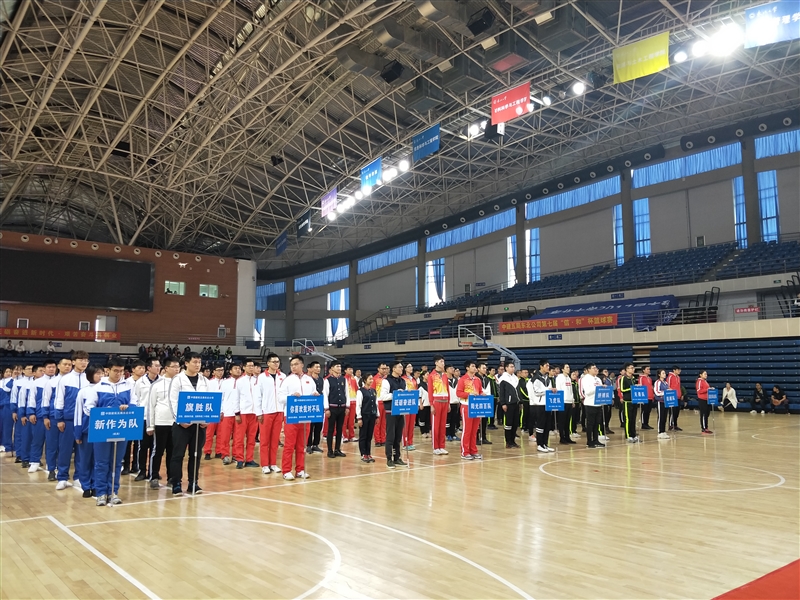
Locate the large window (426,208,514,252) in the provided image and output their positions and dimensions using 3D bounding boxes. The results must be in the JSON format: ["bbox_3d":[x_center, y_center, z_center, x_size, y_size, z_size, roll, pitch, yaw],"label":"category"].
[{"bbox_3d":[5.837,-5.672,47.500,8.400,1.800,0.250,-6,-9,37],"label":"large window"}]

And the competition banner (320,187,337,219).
[{"bbox_3d":[-5.567,-7.654,45.500,2.150,1.500,0.100,-7,-10,44],"label":"competition banner"}]

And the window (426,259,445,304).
[{"bbox_3d":[2.985,-1.526,49.000,1.900,4.100,0.250,-5,-9,35],"label":"window"}]

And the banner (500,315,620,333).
[{"bbox_3d":[9.565,1.426,35.200,0.100,0.650,8.200,7,-10,-43],"label":"banner"}]

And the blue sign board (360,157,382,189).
[{"bbox_3d":[-2.086,-9.261,42.300,0.100,1.570,2.350,7,-10,-43],"label":"blue sign board"}]

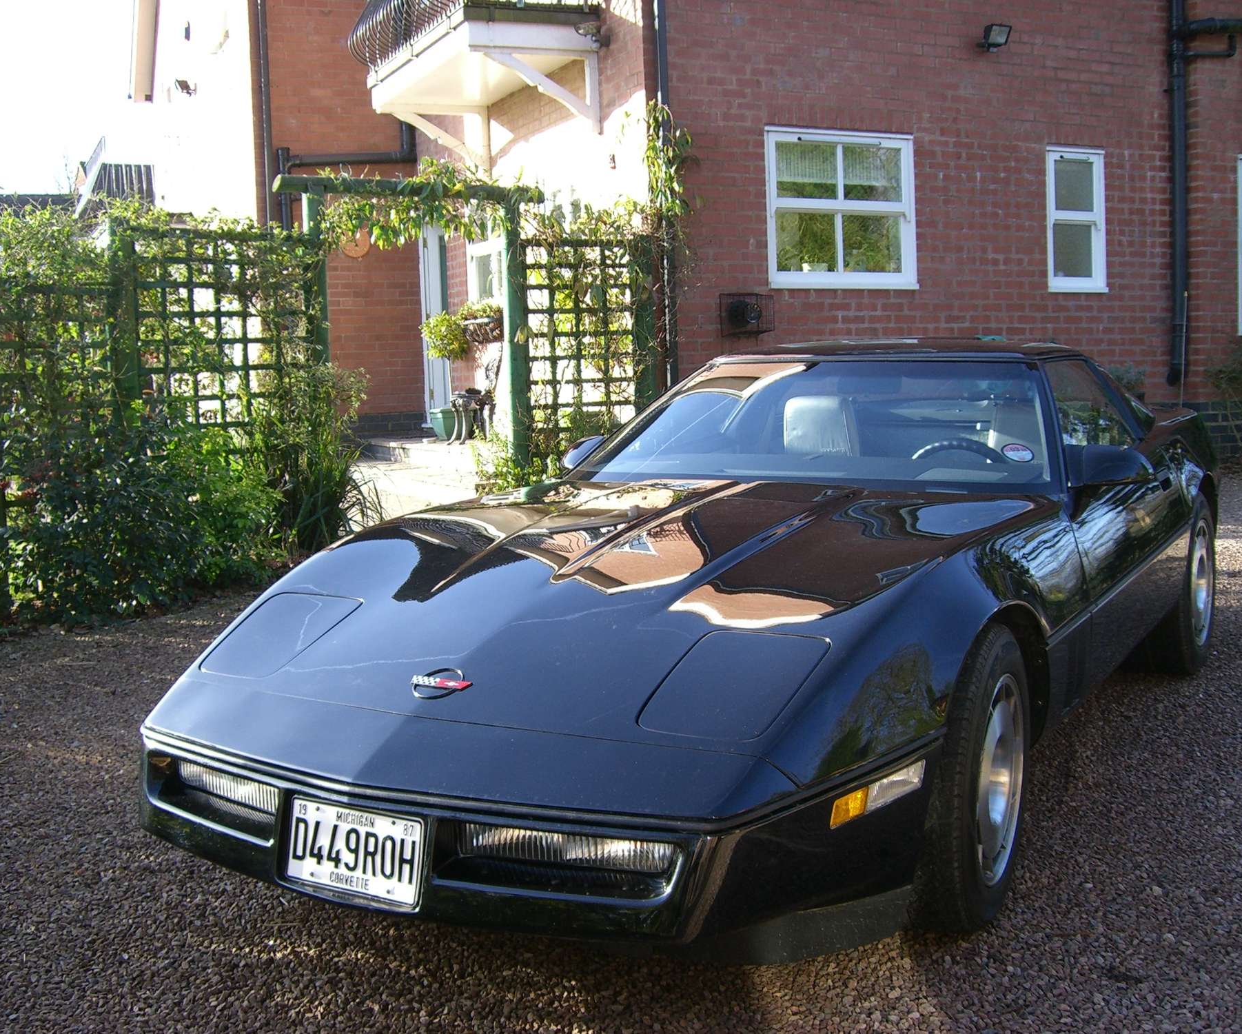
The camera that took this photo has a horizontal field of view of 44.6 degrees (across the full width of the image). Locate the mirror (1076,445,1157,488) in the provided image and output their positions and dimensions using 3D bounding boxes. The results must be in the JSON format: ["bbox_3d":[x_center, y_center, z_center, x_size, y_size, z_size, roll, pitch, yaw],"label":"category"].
[{"bbox_3d":[1.335,-0.137,4.097,0.210,0.120,0.150,3,9,30],"label":"mirror"}]

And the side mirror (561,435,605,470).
[{"bbox_3d":[-0.133,-0.205,4.952,0.210,0.120,0.150,3,9,30],"label":"side mirror"}]

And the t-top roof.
[{"bbox_3d":[0.906,-0.546,5.019,1.130,0.085,0.640,3,9,30],"label":"t-top roof"}]

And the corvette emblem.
[{"bbox_3d":[-0.348,0.323,2.933,0.138,0.012,0.100,3,29,30],"label":"corvette emblem"}]

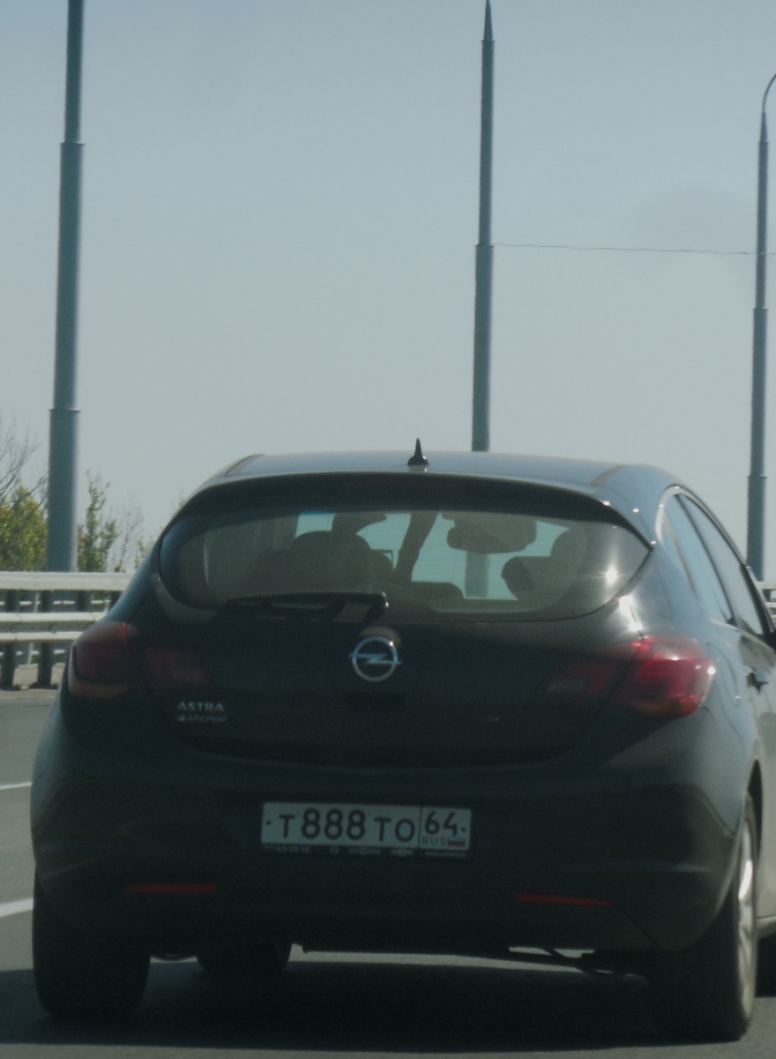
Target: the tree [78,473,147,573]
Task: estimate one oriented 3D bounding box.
[{"bbox_3d":[-4.770,0.750,158.000,1.300,3.500,1.300,1,0,0],"label":"tree"}]

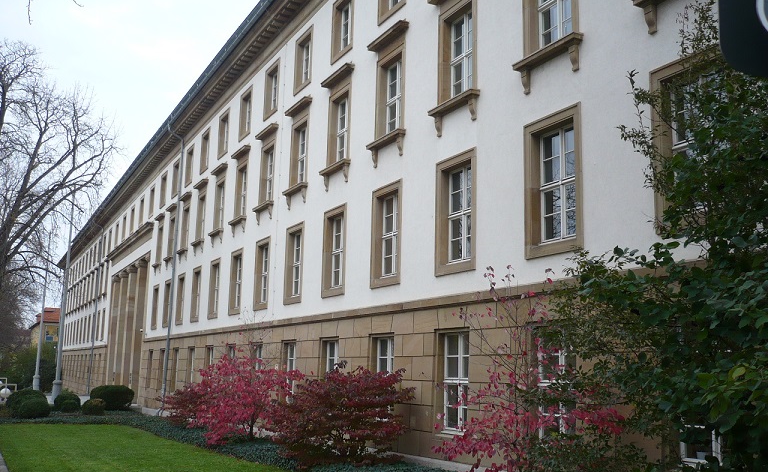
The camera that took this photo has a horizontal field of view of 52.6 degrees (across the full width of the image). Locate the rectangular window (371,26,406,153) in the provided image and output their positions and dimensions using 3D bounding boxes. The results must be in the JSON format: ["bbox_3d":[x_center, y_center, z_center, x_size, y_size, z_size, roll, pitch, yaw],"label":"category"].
[{"bbox_3d":[0.152,-4.102,22.025,0.509,3.283,2.045,6,-11,-27],"label":"rectangular window"}]

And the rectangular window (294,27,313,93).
[{"bbox_3d":[-2.772,-6.204,27.620,0.280,2.065,1.631,6,-11,-27],"label":"rectangular window"}]

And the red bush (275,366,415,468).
[{"bbox_3d":[-0.808,3.603,15.500,2.700,2.150,2.700,1,-10,0],"label":"red bush"}]

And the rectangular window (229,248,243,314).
[{"bbox_3d":[-6.033,1.936,32.263,0.280,2.689,1.662,6,-11,-27],"label":"rectangular window"}]

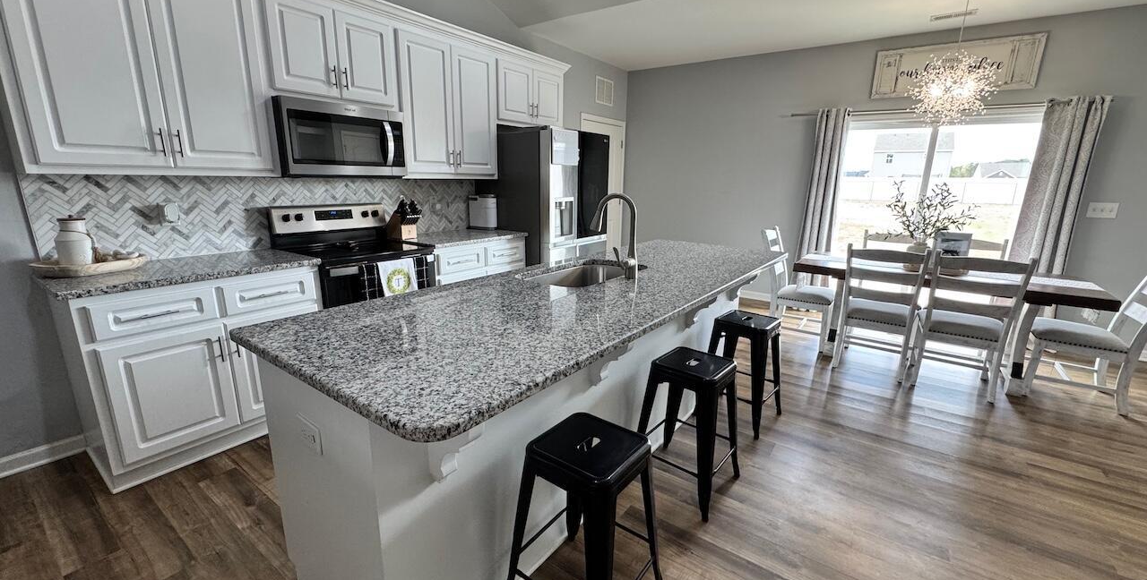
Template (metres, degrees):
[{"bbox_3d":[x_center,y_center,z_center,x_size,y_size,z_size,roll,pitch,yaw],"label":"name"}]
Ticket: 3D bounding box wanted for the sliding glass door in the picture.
[{"bbox_3d":[3.240,-0.607,4.367,1.603,1.992,0.100,11,17,35],"label":"sliding glass door"}]

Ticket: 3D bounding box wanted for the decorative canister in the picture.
[{"bbox_3d":[-2.252,-0.214,2.091,0.125,0.245,0.125,11,17,34],"label":"decorative canister"}]

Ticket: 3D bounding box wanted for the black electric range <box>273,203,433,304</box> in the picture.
[{"bbox_3d":[-1.379,0.055,3.046,0.710,1.180,0.762,11,17,34],"label":"black electric range"}]

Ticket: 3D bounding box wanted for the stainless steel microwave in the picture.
[{"bbox_3d":[-1.490,-0.929,2.928,0.388,0.410,0.752,11,17,35],"label":"stainless steel microwave"}]

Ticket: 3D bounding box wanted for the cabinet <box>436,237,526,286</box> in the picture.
[{"bbox_3d":[-0.926,0.037,3.781,0.630,0.885,0.915,11,17,34],"label":"cabinet"}]

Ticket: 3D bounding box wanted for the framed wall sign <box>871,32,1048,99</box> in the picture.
[{"bbox_3d":[3.253,-1.909,4.008,1.130,0.404,0.030,11,17,35],"label":"framed wall sign"}]

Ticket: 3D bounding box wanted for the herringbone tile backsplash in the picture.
[{"bbox_3d":[-1.668,-0.541,3.122,0.015,0.445,2.624,11,17,35],"label":"herringbone tile backsplash"}]

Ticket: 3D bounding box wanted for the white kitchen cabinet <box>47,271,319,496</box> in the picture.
[{"bbox_3d":[-1.951,0.335,2.468,0.593,0.872,0.949,11,17,35],"label":"white kitchen cabinet"}]

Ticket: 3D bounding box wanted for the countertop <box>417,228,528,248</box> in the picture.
[{"bbox_3d":[-0.896,-0.423,3.705,0.622,0.035,0.946,11,17,35],"label":"countertop"}]

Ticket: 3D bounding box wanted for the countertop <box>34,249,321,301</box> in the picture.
[{"bbox_3d":[-1.933,-0.105,2.345,0.622,0.035,0.989,11,17,35],"label":"countertop"}]

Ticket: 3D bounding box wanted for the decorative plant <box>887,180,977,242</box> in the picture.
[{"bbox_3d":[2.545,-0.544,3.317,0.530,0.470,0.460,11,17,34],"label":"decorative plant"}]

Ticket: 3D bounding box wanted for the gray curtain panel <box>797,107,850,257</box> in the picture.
[{"bbox_3d":[2.597,-0.785,4.863,0.370,2.110,0.110,11,17,34],"label":"gray curtain panel"}]

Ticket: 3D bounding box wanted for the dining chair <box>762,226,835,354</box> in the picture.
[{"bbox_3d":[2.007,-0.025,4.101,0.590,0.970,0.480,11,17,34],"label":"dining chair"}]

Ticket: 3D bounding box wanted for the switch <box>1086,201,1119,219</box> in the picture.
[{"bbox_3d":[4.286,-0.642,3.755,0.165,0.122,0.015,11,17,34],"label":"switch"}]

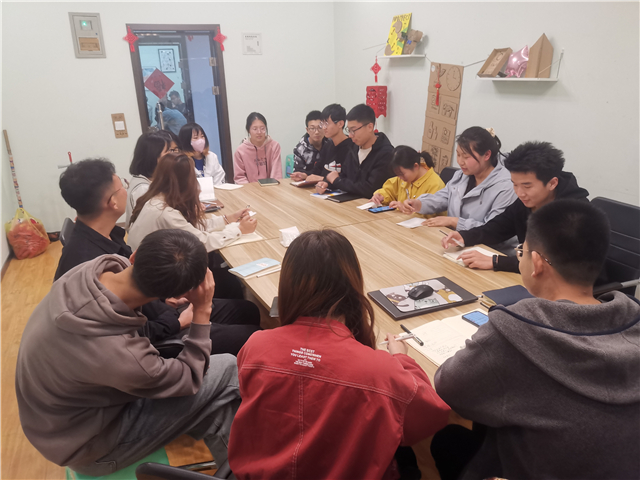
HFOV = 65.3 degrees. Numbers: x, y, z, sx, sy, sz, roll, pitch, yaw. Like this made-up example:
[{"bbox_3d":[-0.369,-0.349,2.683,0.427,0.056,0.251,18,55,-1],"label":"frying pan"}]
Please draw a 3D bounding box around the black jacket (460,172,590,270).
[{"bbox_3d":[0.997,-0.018,2.410,0.580,0.620,0.540,-10,20,-23],"label":"black jacket"}]

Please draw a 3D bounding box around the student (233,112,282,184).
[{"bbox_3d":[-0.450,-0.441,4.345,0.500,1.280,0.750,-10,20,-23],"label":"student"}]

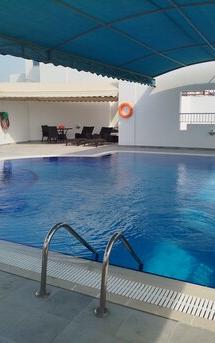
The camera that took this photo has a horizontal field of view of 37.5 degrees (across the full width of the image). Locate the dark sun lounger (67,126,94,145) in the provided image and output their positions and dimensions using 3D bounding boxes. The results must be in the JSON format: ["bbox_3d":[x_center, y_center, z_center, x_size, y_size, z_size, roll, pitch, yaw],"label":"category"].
[{"bbox_3d":[-1.261,-1.746,15.698,0.650,0.830,1.780,5,11,27],"label":"dark sun lounger"}]

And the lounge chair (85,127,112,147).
[{"bbox_3d":[-0.388,-1.676,15.269,0.650,0.830,1.780,5,11,27],"label":"lounge chair"}]

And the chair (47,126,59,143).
[{"bbox_3d":[-2.907,-1.981,17.060,0.580,0.840,0.600,3,11,20],"label":"chair"}]

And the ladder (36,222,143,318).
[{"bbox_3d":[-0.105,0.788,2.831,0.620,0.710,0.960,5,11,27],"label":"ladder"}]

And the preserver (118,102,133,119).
[{"bbox_3d":[0.816,-2.667,13.903,0.670,0.670,0.110,5,11,27],"label":"preserver"}]

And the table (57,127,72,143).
[{"bbox_3d":[-2.373,-1.929,17.080,0.880,0.720,0.880,5,11,27],"label":"table"}]

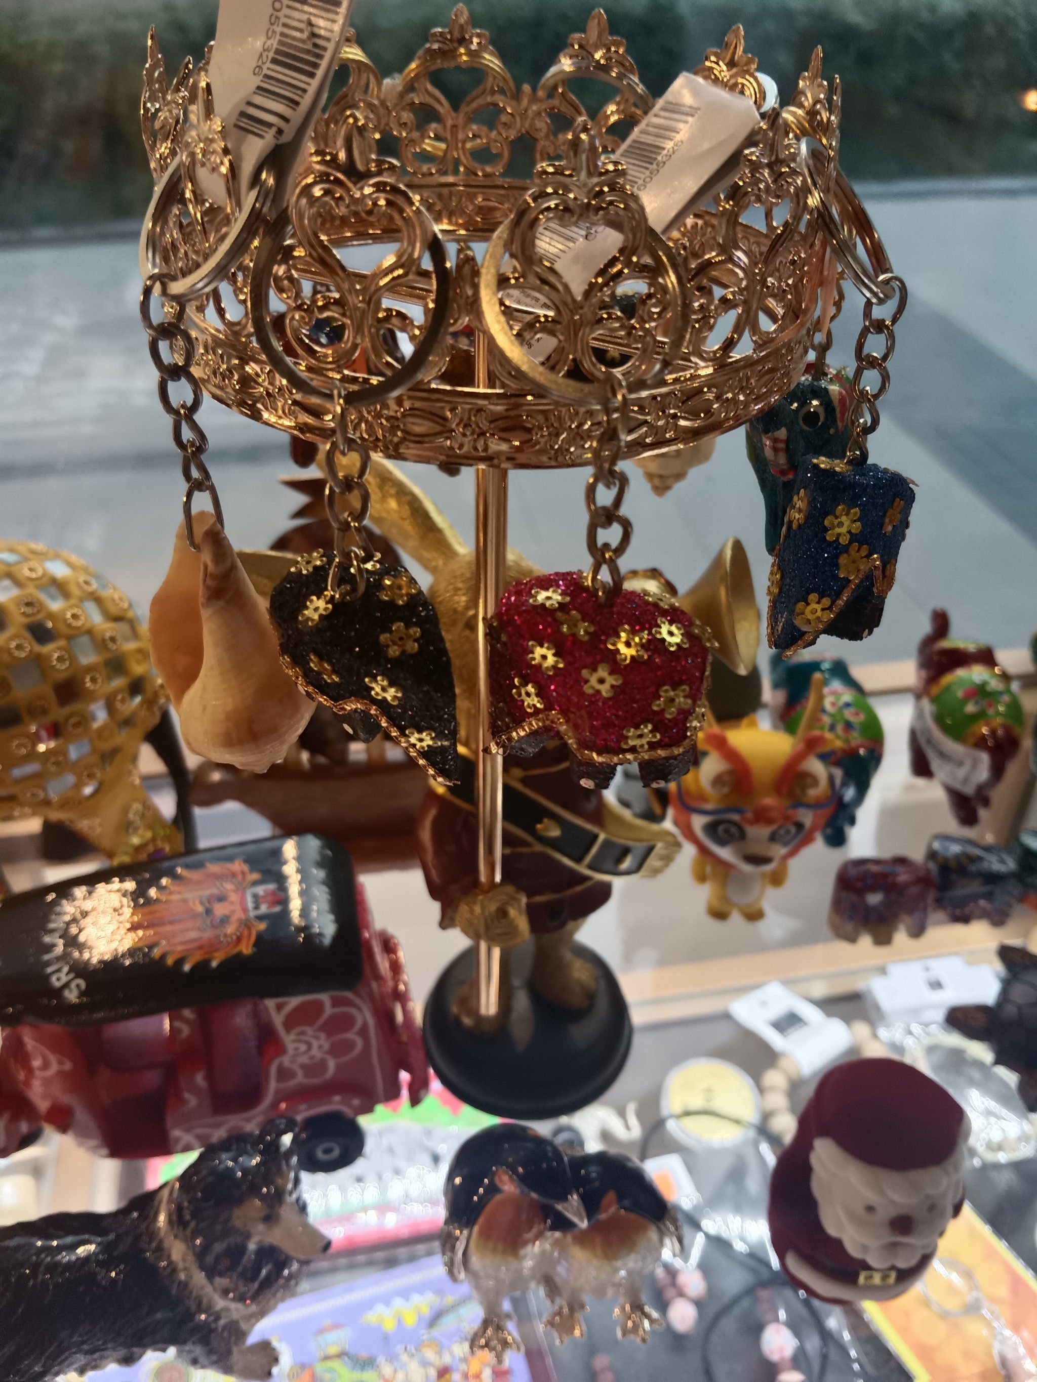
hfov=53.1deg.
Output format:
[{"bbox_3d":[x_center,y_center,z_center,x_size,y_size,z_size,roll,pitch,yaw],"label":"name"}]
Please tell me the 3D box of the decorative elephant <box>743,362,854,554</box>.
[{"bbox_3d":[0.067,-0.058,0.249,0.028,0.036,0.018,-24,46,-29],"label":"decorative elephant"}]

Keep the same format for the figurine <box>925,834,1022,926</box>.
[{"bbox_3d":[0.192,0.076,0.425,0.038,0.033,0.022,5,39,4],"label":"figurine"}]

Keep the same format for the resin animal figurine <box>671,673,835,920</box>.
[{"bbox_3d":[0.089,0.047,0.396,0.061,0.109,0.051,2,39,0],"label":"resin animal figurine"}]

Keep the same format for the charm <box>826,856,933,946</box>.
[{"bbox_3d":[0.147,0.082,0.416,0.038,0.032,0.022,-3,39,-6],"label":"charm"}]

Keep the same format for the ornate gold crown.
[{"bbox_3d":[-0.004,-0.093,0.197,0.124,0.050,0.124,2,39,0],"label":"ornate gold crown"}]

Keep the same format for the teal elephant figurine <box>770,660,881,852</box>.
[{"bbox_3d":[0.138,0.023,0.457,0.032,0.072,0.063,-13,42,-18],"label":"teal elephant figurine"}]

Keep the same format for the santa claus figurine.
[{"bbox_3d":[0.105,0.144,0.301,0.056,0.080,0.052,1,39,-2],"label":"santa claus figurine"}]

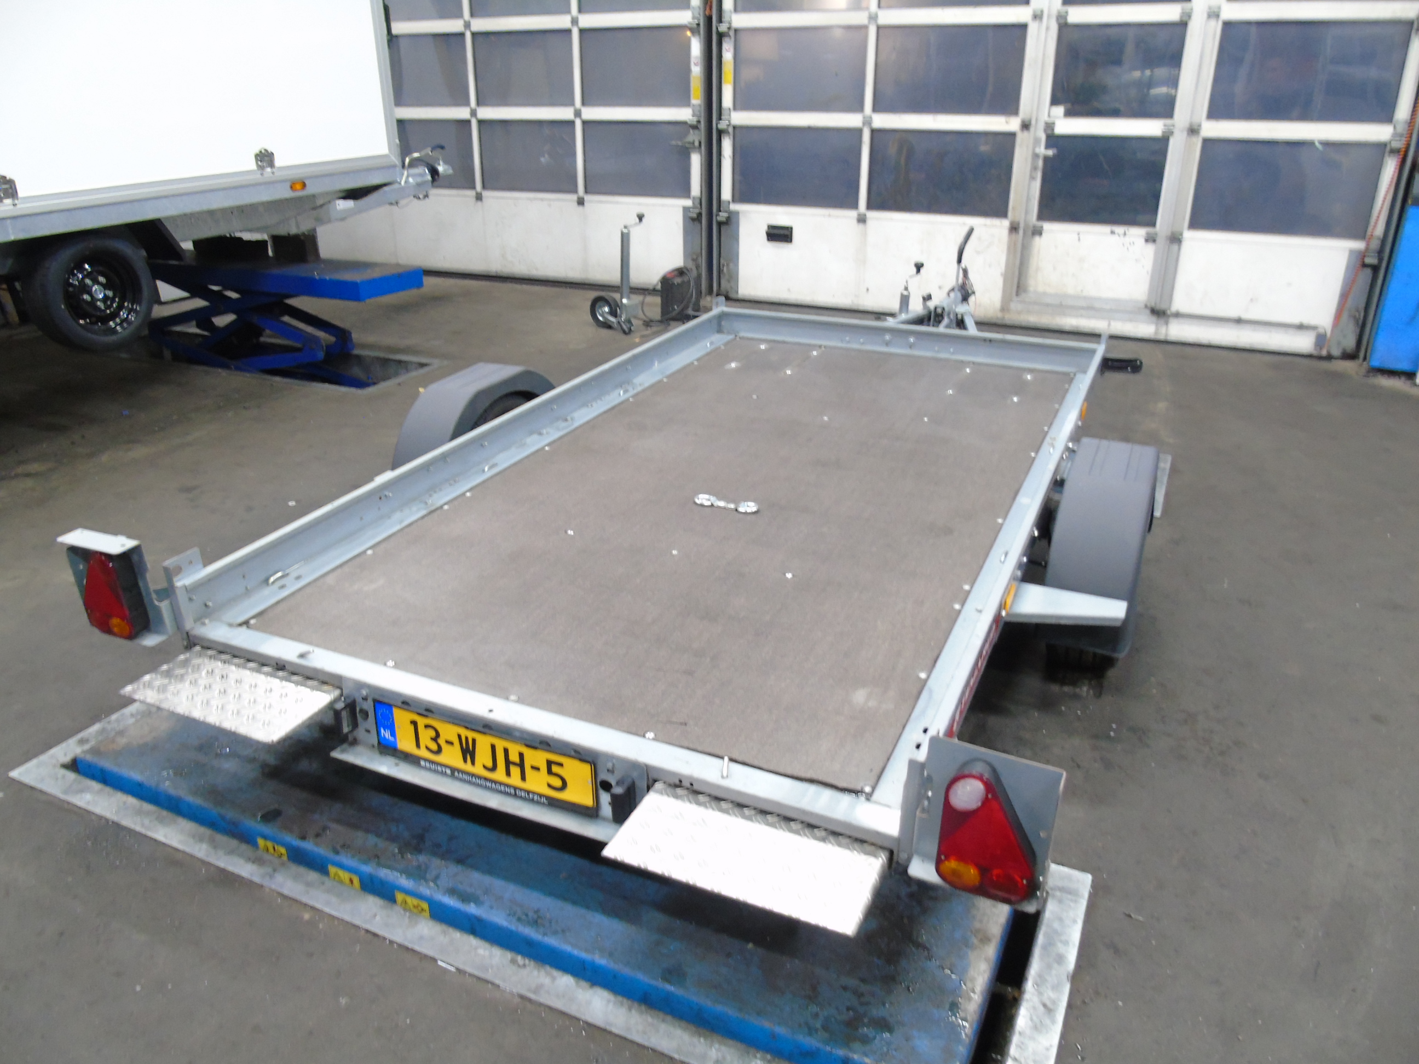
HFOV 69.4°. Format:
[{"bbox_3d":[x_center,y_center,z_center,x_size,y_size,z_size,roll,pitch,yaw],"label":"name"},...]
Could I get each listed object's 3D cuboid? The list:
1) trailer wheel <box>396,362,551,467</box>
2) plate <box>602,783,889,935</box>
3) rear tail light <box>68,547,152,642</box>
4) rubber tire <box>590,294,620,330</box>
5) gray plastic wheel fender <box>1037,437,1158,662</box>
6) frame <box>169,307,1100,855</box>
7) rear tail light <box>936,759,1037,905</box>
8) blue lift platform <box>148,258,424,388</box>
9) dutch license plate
[{"bbox_3d":[-0.775,-0.246,3.574,0.195,0.610,0.730,10,27,23],"label":"trailer wheel"},{"bbox_3d":[0.061,0.541,1.711,0.432,0.024,0.205,10,27,23],"label":"plate"},{"bbox_3d":[-1.335,0.134,2.294,0.150,0.212,0.062,10,27,23],"label":"rear tail light"},{"bbox_3d":[-0.681,-1.439,6.700,0.220,0.220,0.070,22,32,40],"label":"rubber tire"},{"bbox_3d":[1.069,0.088,2.789,0.195,0.610,0.730,10,27,23],"label":"gray plastic wheel fender"},{"bbox_3d":[0.199,-0.247,3.203,1.690,0.185,2.990,10,27,23],"label":"frame"},{"bbox_3d":[0.422,0.453,1.546,0.150,0.212,0.062,10,27,23],"label":"rear tail light"},{"bbox_3d":[-2.618,-1.352,6.222,1.850,0.550,0.500,11,26,23],"label":"blue lift platform"},{"bbox_3d":[-0.452,0.444,2.031,0.525,0.120,0.015,10,27,23],"label":"dutch license plate"}]

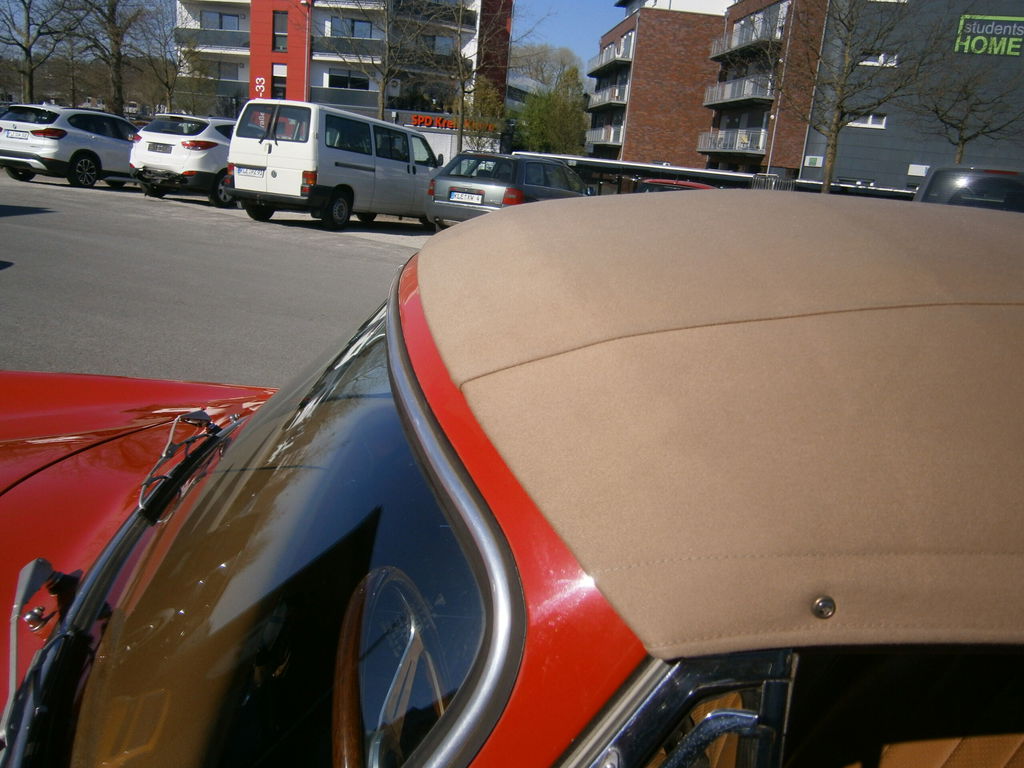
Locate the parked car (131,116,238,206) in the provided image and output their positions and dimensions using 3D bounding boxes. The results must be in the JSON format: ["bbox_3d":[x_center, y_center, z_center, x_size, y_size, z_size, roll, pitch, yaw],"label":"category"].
[{"bbox_3d":[-5.952,-4.676,16.441,1.830,1.670,4.410,11,14,17],"label":"parked car"}]

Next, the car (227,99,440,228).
[{"bbox_3d":[-2.899,-3.886,14.255,1.860,1.940,4.750,11,14,22],"label":"car"}]

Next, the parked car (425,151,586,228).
[{"bbox_3d":[0.338,-3.417,14.329,1.810,1.480,4.800,12,15,24],"label":"parked car"}]

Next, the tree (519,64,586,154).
[{"bbox_3d":[2.102,-13.955,42.766,4.600,7.110,4.600,6,16,1],"label":"tree"}]

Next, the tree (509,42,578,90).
[{"bbox_3d":[2.623,-26.394,75.618,9.500,13.310,9.500,5,16,0],"label":"tree"}]

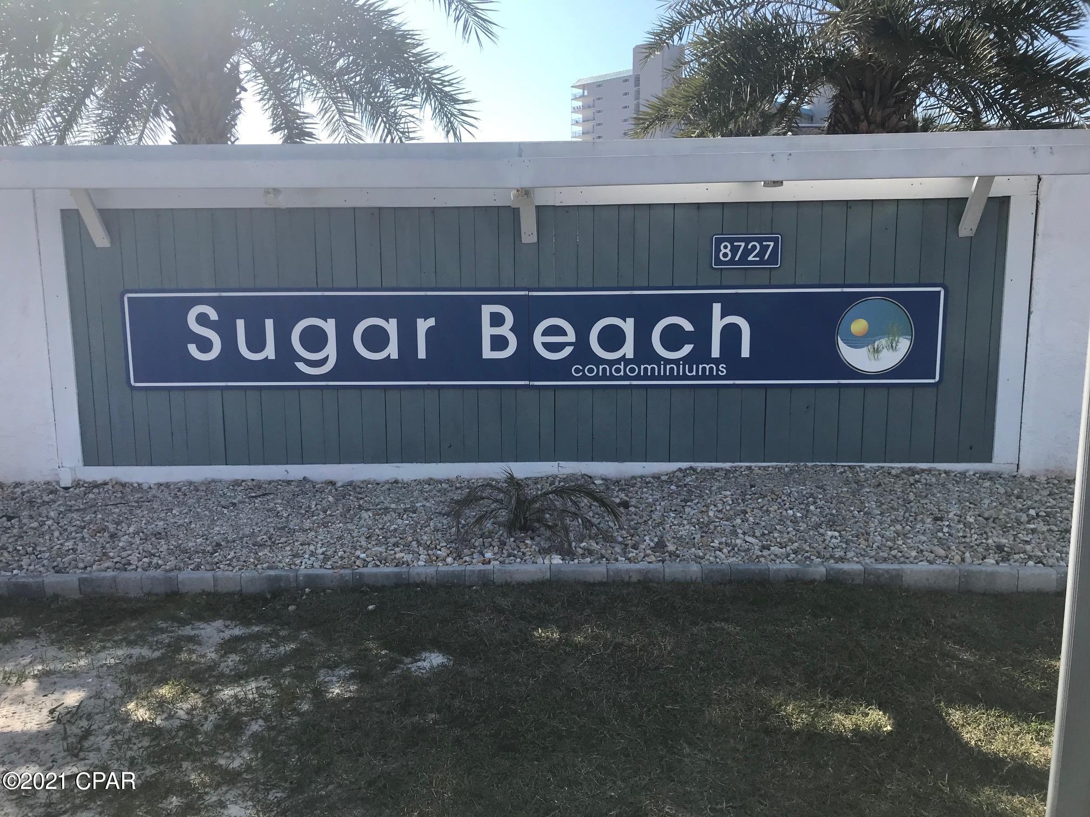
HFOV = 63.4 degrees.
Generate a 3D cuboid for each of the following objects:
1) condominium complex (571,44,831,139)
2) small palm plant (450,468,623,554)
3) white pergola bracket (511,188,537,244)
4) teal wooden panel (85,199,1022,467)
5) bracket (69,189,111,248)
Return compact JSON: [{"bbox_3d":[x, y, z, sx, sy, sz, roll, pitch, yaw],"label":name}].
[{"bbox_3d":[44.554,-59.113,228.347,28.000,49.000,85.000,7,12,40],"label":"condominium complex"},{"bbox_3d":[-0.028,0.432,4.265,0.800,0.320,0.700,0,9,2],"label":"small palm plant"},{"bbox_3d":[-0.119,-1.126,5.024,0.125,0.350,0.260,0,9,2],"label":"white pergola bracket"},{"bbox_3d":[-0.094,-0.430,5.283,5.550,1.565,0.050,0,9,2],"label":"teal wooden panel"},{"bbox_3d":[-2.640,-1.114,5.104,0.090,0.350,0.260,0,9,2],"label":"bracket"}]

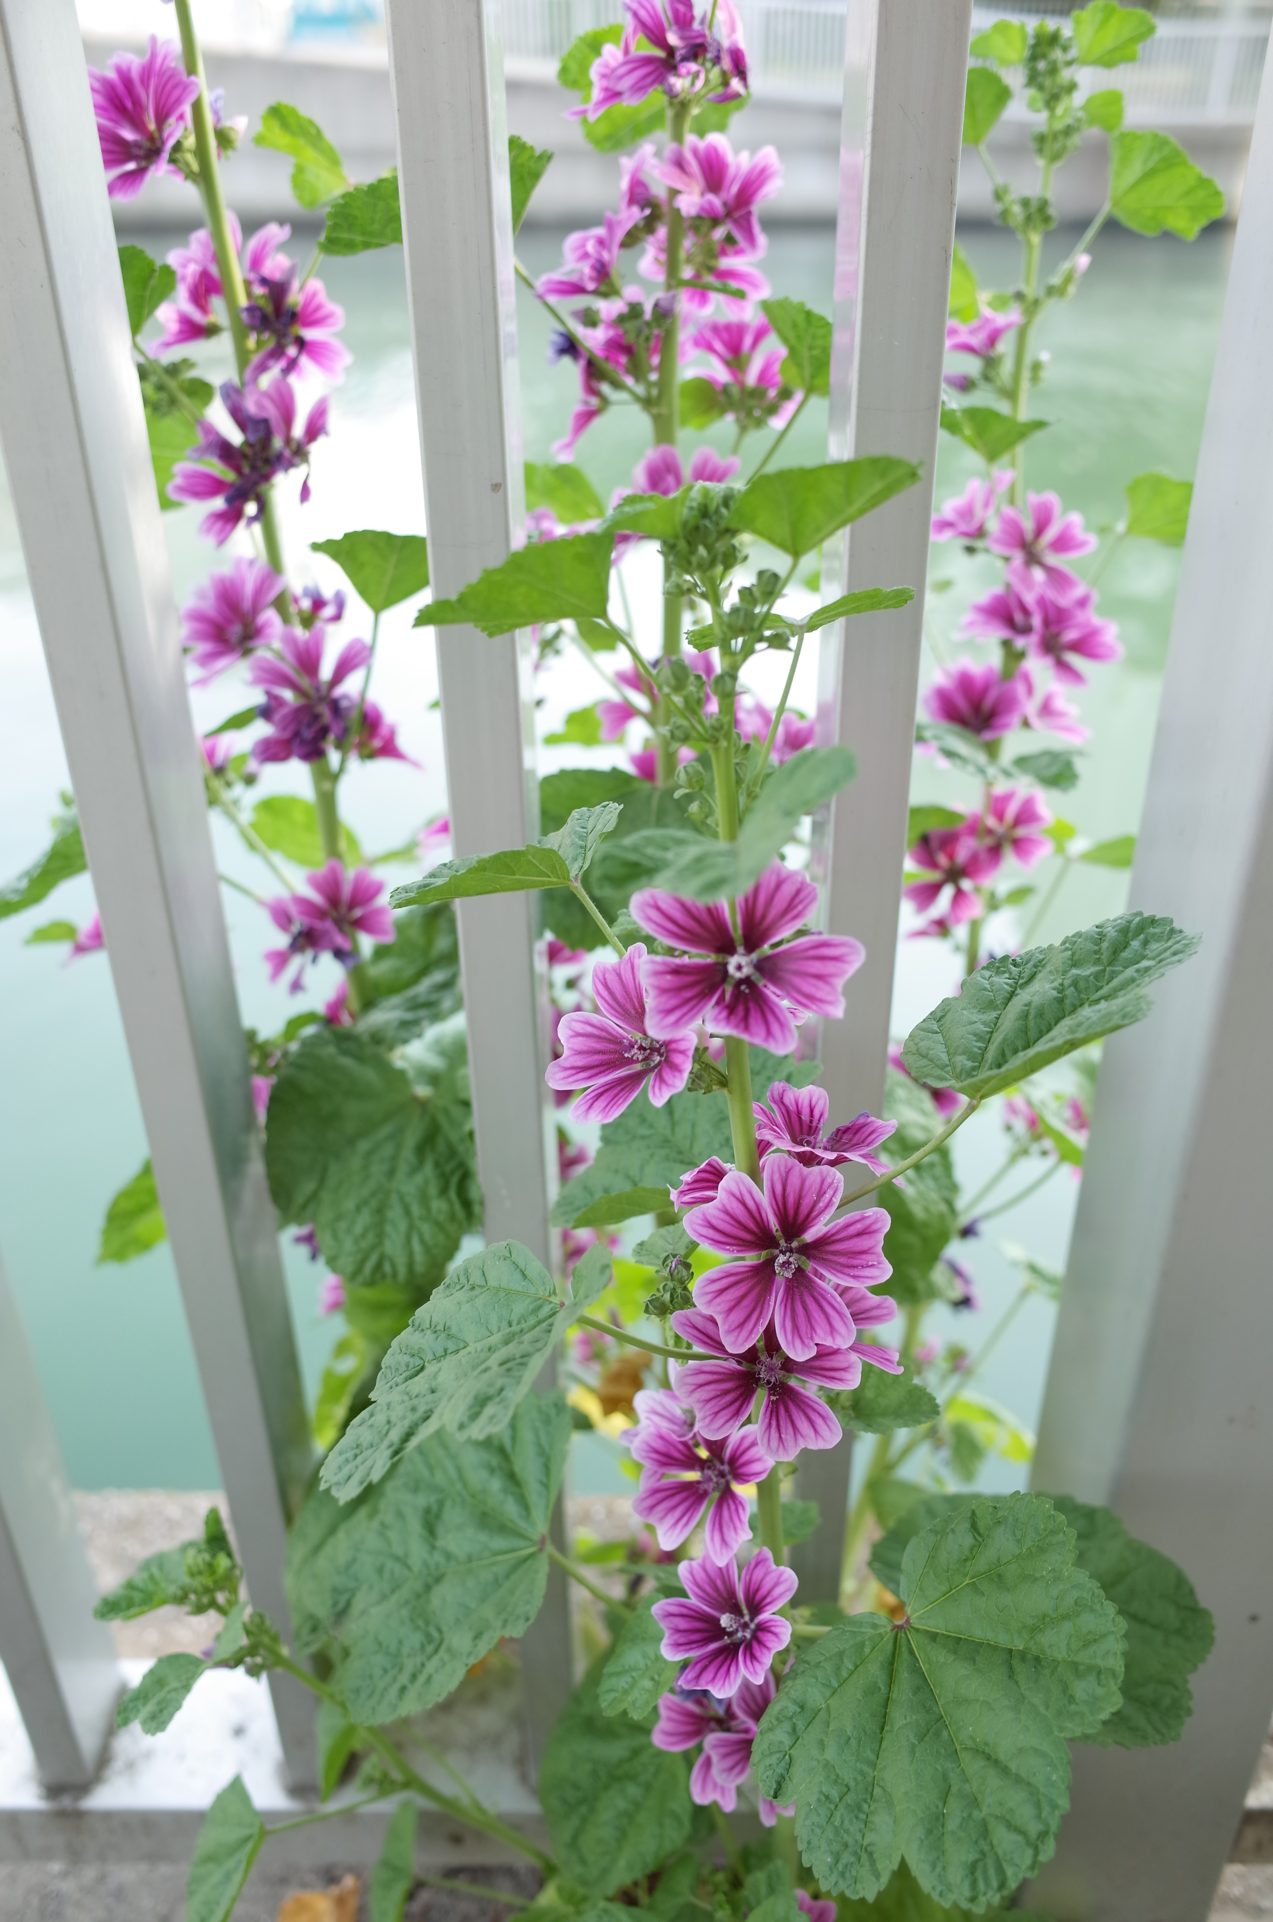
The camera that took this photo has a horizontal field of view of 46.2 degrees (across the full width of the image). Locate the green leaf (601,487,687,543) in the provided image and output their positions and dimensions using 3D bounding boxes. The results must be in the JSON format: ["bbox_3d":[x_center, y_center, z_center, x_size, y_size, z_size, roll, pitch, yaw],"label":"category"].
[{"bbox_3d":[0.003,-0.108,0.360,0.024,0.012,0.020,-16,18,-2],"label":"green leaf"}]

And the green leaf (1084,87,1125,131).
[{"bbox_3d":[0.186,-0.338,0.592,0.017,0.018,0.008,-5,30,-7],"label":"green leaf"}]

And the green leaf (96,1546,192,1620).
[{"bbox_3d":[-0.202,0.254,0.611,0.040,0.014,0.027,-19,31,-20],"label":"green leaf"}]

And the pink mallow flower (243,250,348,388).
[{"bbox_3d":[-0.128,-0.242,0.562,0.043,0.048,0.027,-14,-1,-22],"label":"pink mallow flower"}]

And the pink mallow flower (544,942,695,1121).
[{"bbox_3d":[-0.004,0.020,0.410,0.043,0.048,0.026,17,-1,29],"label":"pink mallow flower"}]

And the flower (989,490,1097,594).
[{"bbox_3d":[0.190,-0.197,0.700,0.050,0.049,0.022,6,11,11],"label":"flower"}]

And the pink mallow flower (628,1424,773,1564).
[{"bbox_3d":[0.020,0.159,0.450,0.045,0.045,0.022,0,-5,18],"label":"pink mallow flower"}]

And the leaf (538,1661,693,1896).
[{"bbox_3d":[-0.008,0.337,0.620,0.068,0.098,0.028,7,6,8],"label":"leaf"}]

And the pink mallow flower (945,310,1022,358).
[{"bbox_3d":[0.134,-0.251,0.595,0.042,0.026,0.036,13,32,23],"label":"pink mallow flower"}]

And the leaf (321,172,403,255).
[{"bbox_3d":[-0.086,-0.243,0.485,0.036,0.028,0.014,-5,27,-7],"label":"leaf"}]

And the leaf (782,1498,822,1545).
[{"bbox_3d":[0.059,0.209,0.555,0.024,0.022,0.012,0,29,0],"label":"leaf"}]

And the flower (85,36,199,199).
[{"bbox_3d":[-0.171,-0.288,0.510,0.050,0.054,0.028,7,13,13],"label":"flower"}]

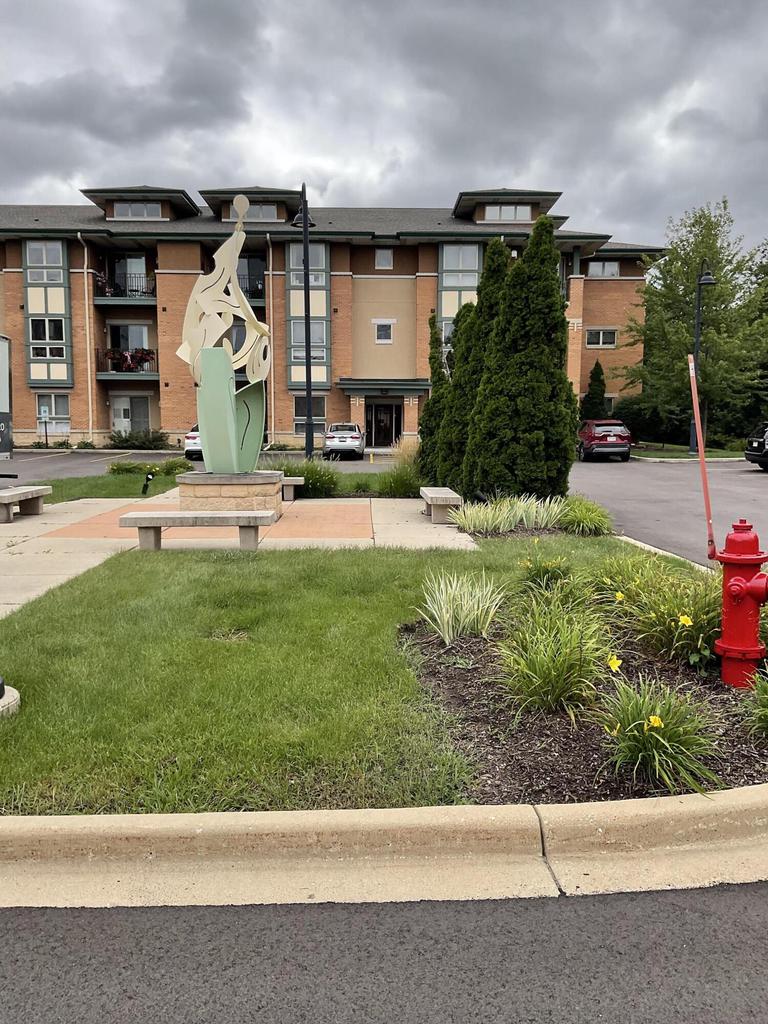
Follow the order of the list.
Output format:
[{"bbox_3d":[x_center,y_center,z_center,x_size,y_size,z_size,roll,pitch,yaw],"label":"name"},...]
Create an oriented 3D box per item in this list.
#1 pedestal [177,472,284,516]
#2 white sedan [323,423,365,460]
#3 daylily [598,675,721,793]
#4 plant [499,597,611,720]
[{"bbox_3d":[-2.422,-0.248,13.824,1.580,0.720,1.400,0,6,-2],"label":"pedestal"},{"bbox_3d":[-1.674,-3.076,37.152,1.800,1.470,4.600,0,7,0],"label":"white sedan"},{"bbox_3d":[1.086,0.895,3.491,0.460,0.310,0.440,0,6,0],"label":"daylily"},{"bbox_3d":[0.867,0.733,4.429,0.560,0.460,0.530,0,6,0],"label":"plant"}]

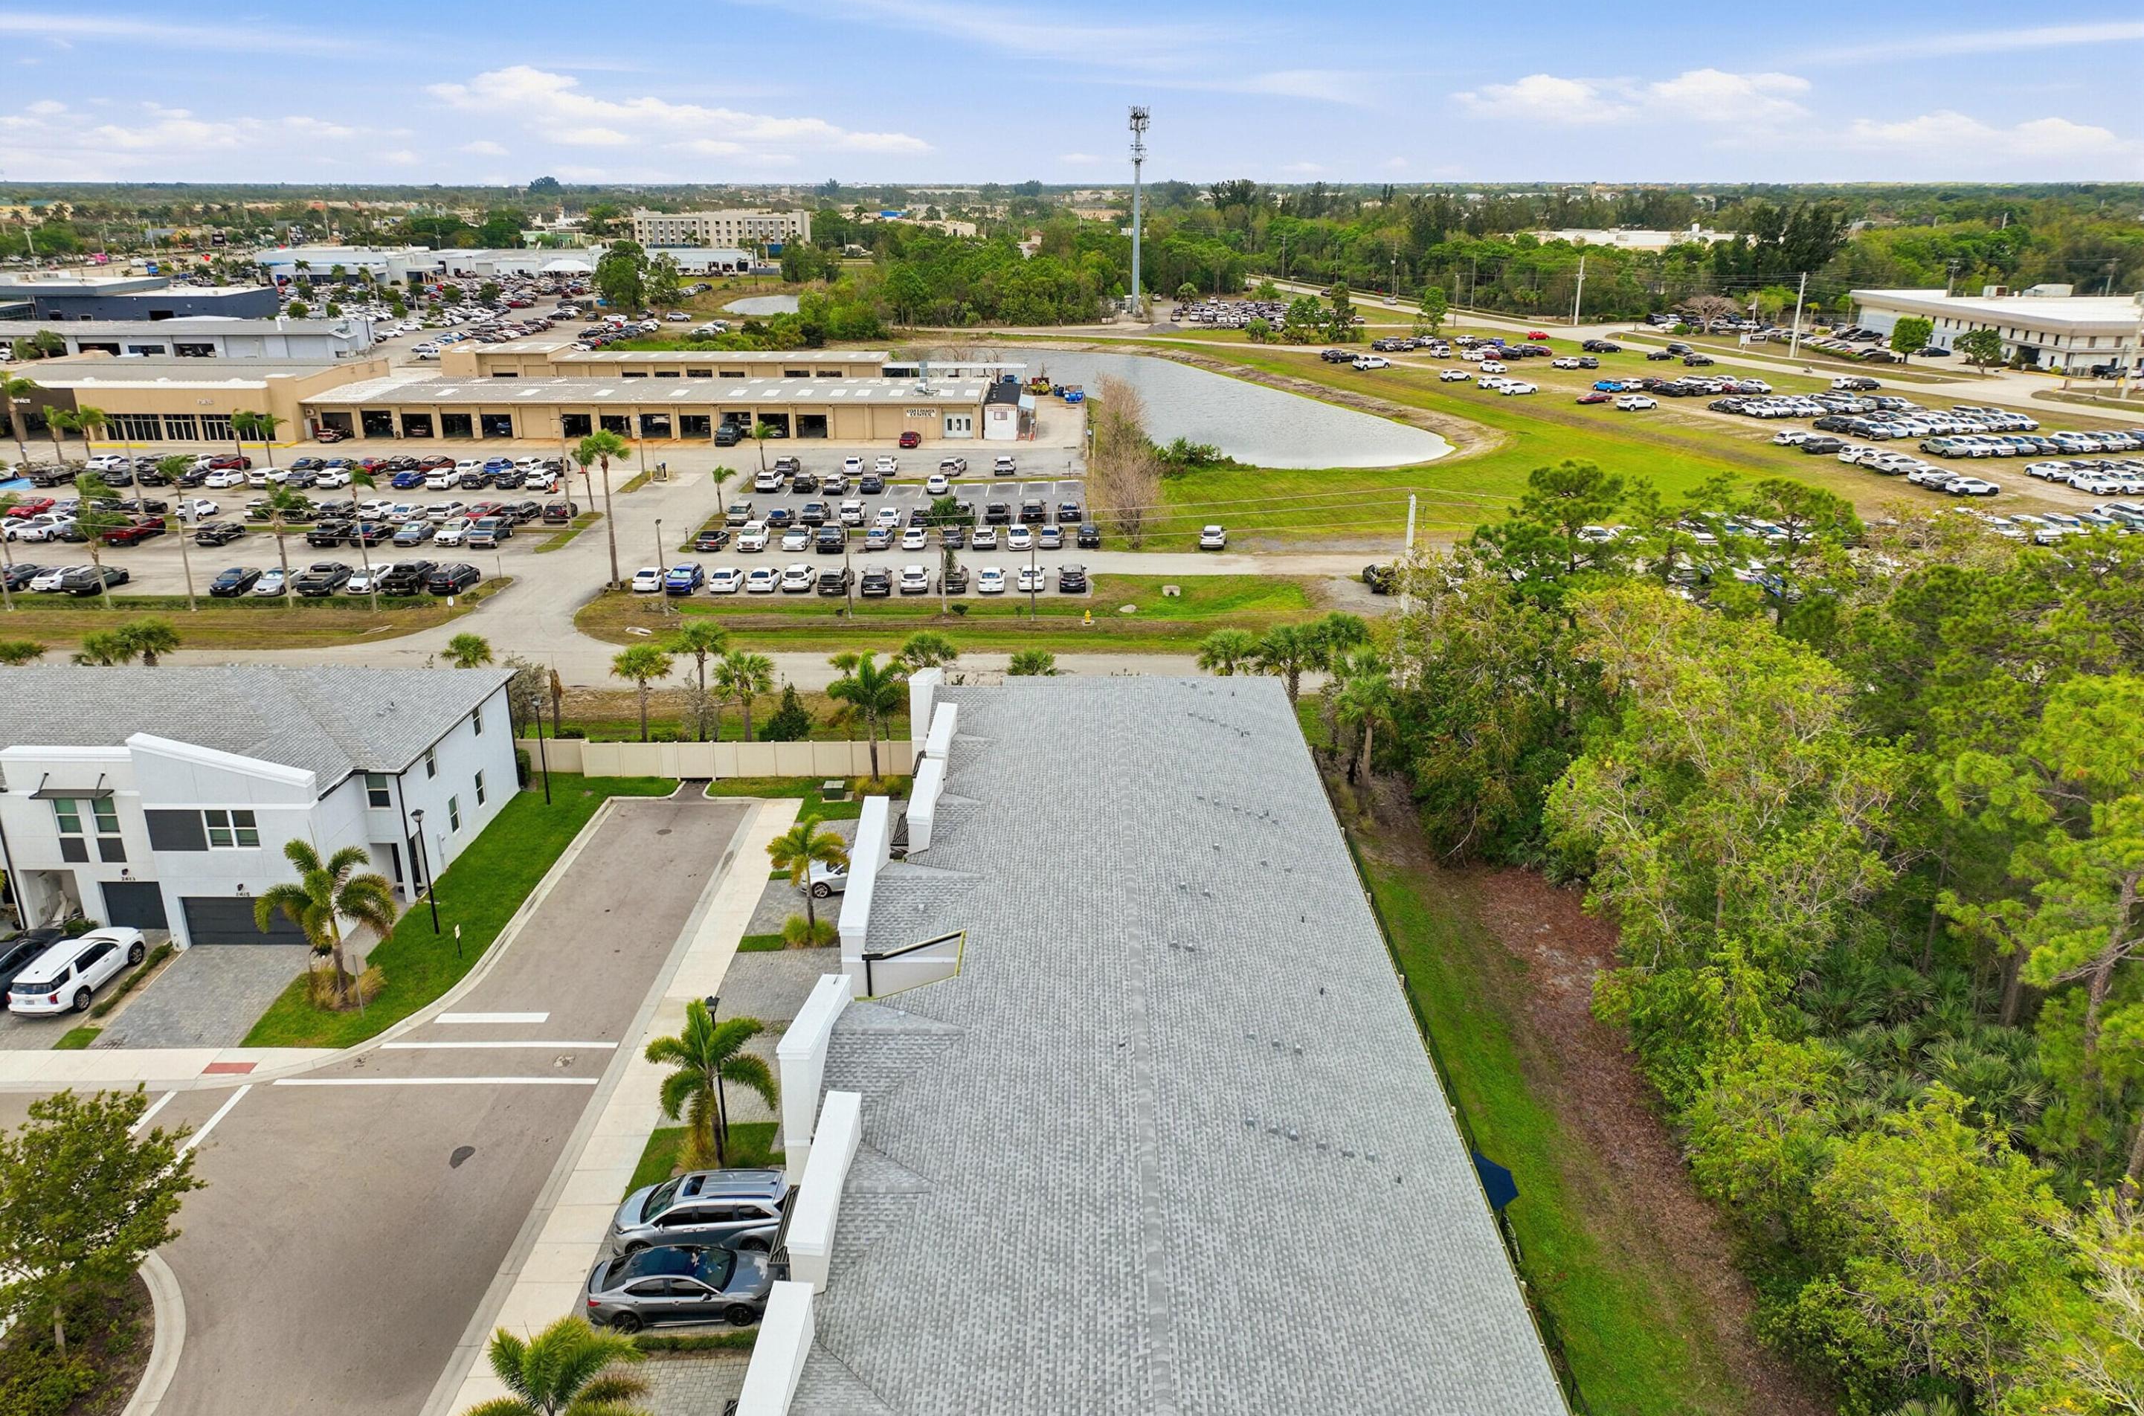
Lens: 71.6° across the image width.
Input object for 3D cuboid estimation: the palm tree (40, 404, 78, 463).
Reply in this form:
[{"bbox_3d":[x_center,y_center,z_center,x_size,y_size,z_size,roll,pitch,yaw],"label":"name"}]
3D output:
[{"bbox_3d":[-101.837,-27.429,149.835,3.800,6.060,3.800,0,20,0],"label":"palm tree"}]

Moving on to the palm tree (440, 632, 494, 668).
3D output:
[{"bbox_3d":[-29.646,-0.708,73.569,2.600,6.303,2.600,-8,21,-22],"label":"palm tree"}]

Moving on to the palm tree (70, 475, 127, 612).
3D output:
[{"bbox_3d":[-63.542,-10.903,98.300,2.719,9.046,2.528,-12,23,-31],"label":"palm tree"}]

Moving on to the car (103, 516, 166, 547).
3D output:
[{"bbox_3d":[-75.036,-14.245,119.049,1.950,1.850,5.600,-1,20,-2],"label":"car"}]

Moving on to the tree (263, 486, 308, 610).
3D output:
[{"bbox_3d":[-51.846,-10.927,98.957,3.009,8.653,2.799,-10,22,-26],"label":"tree"}]

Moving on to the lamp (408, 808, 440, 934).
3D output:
[{"bbox_3d":[-24.200,6.196,55.764,0.550,5.100,0.550,0,19,0],"label":"lamp"}]

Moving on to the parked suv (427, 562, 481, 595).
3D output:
[{"bbox_3d":[-43.771,-9.345,105.497,1.870,1.700,4.700,1,20,2],"label":"parked suv"}]

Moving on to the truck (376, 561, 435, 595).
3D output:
[{"bbox_3d":[-46.890,-9.470,105.520,2.000,1.920,5.800,-1,20,-2],"label":"truck"}]

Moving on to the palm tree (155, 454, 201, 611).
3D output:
[{"bbox_3d":[-57.960,-11.417,97.679,2.385,10.428,2.385,-11,22,-29],"label":"palm tree"}]

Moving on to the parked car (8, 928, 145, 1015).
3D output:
[{"bbox_3d":[-35.050,9.042,52.515,1.980,1.750,4.980,1,19,2],"label":"parked car"}]

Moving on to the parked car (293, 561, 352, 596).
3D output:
[{"bbox_3d":[-52.250,-9.202,104.207,2.020,1.900,5.800,-2,20,-5],"label":"parked car"}]

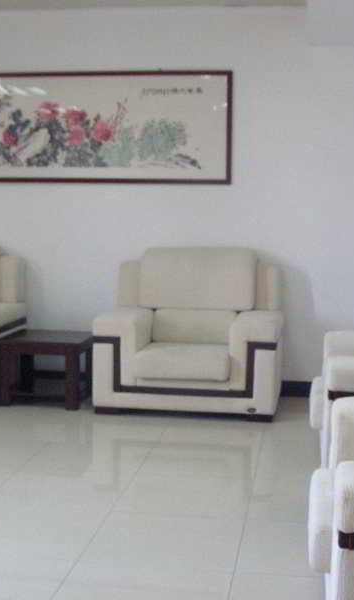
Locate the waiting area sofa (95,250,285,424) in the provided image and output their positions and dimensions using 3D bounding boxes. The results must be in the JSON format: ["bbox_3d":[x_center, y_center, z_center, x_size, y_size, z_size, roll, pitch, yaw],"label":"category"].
[{"bbox_3d":[0.101,0.196,5.975,1.187,1.074,0.886,2,5,9],"label":"waiting area sofa"}]

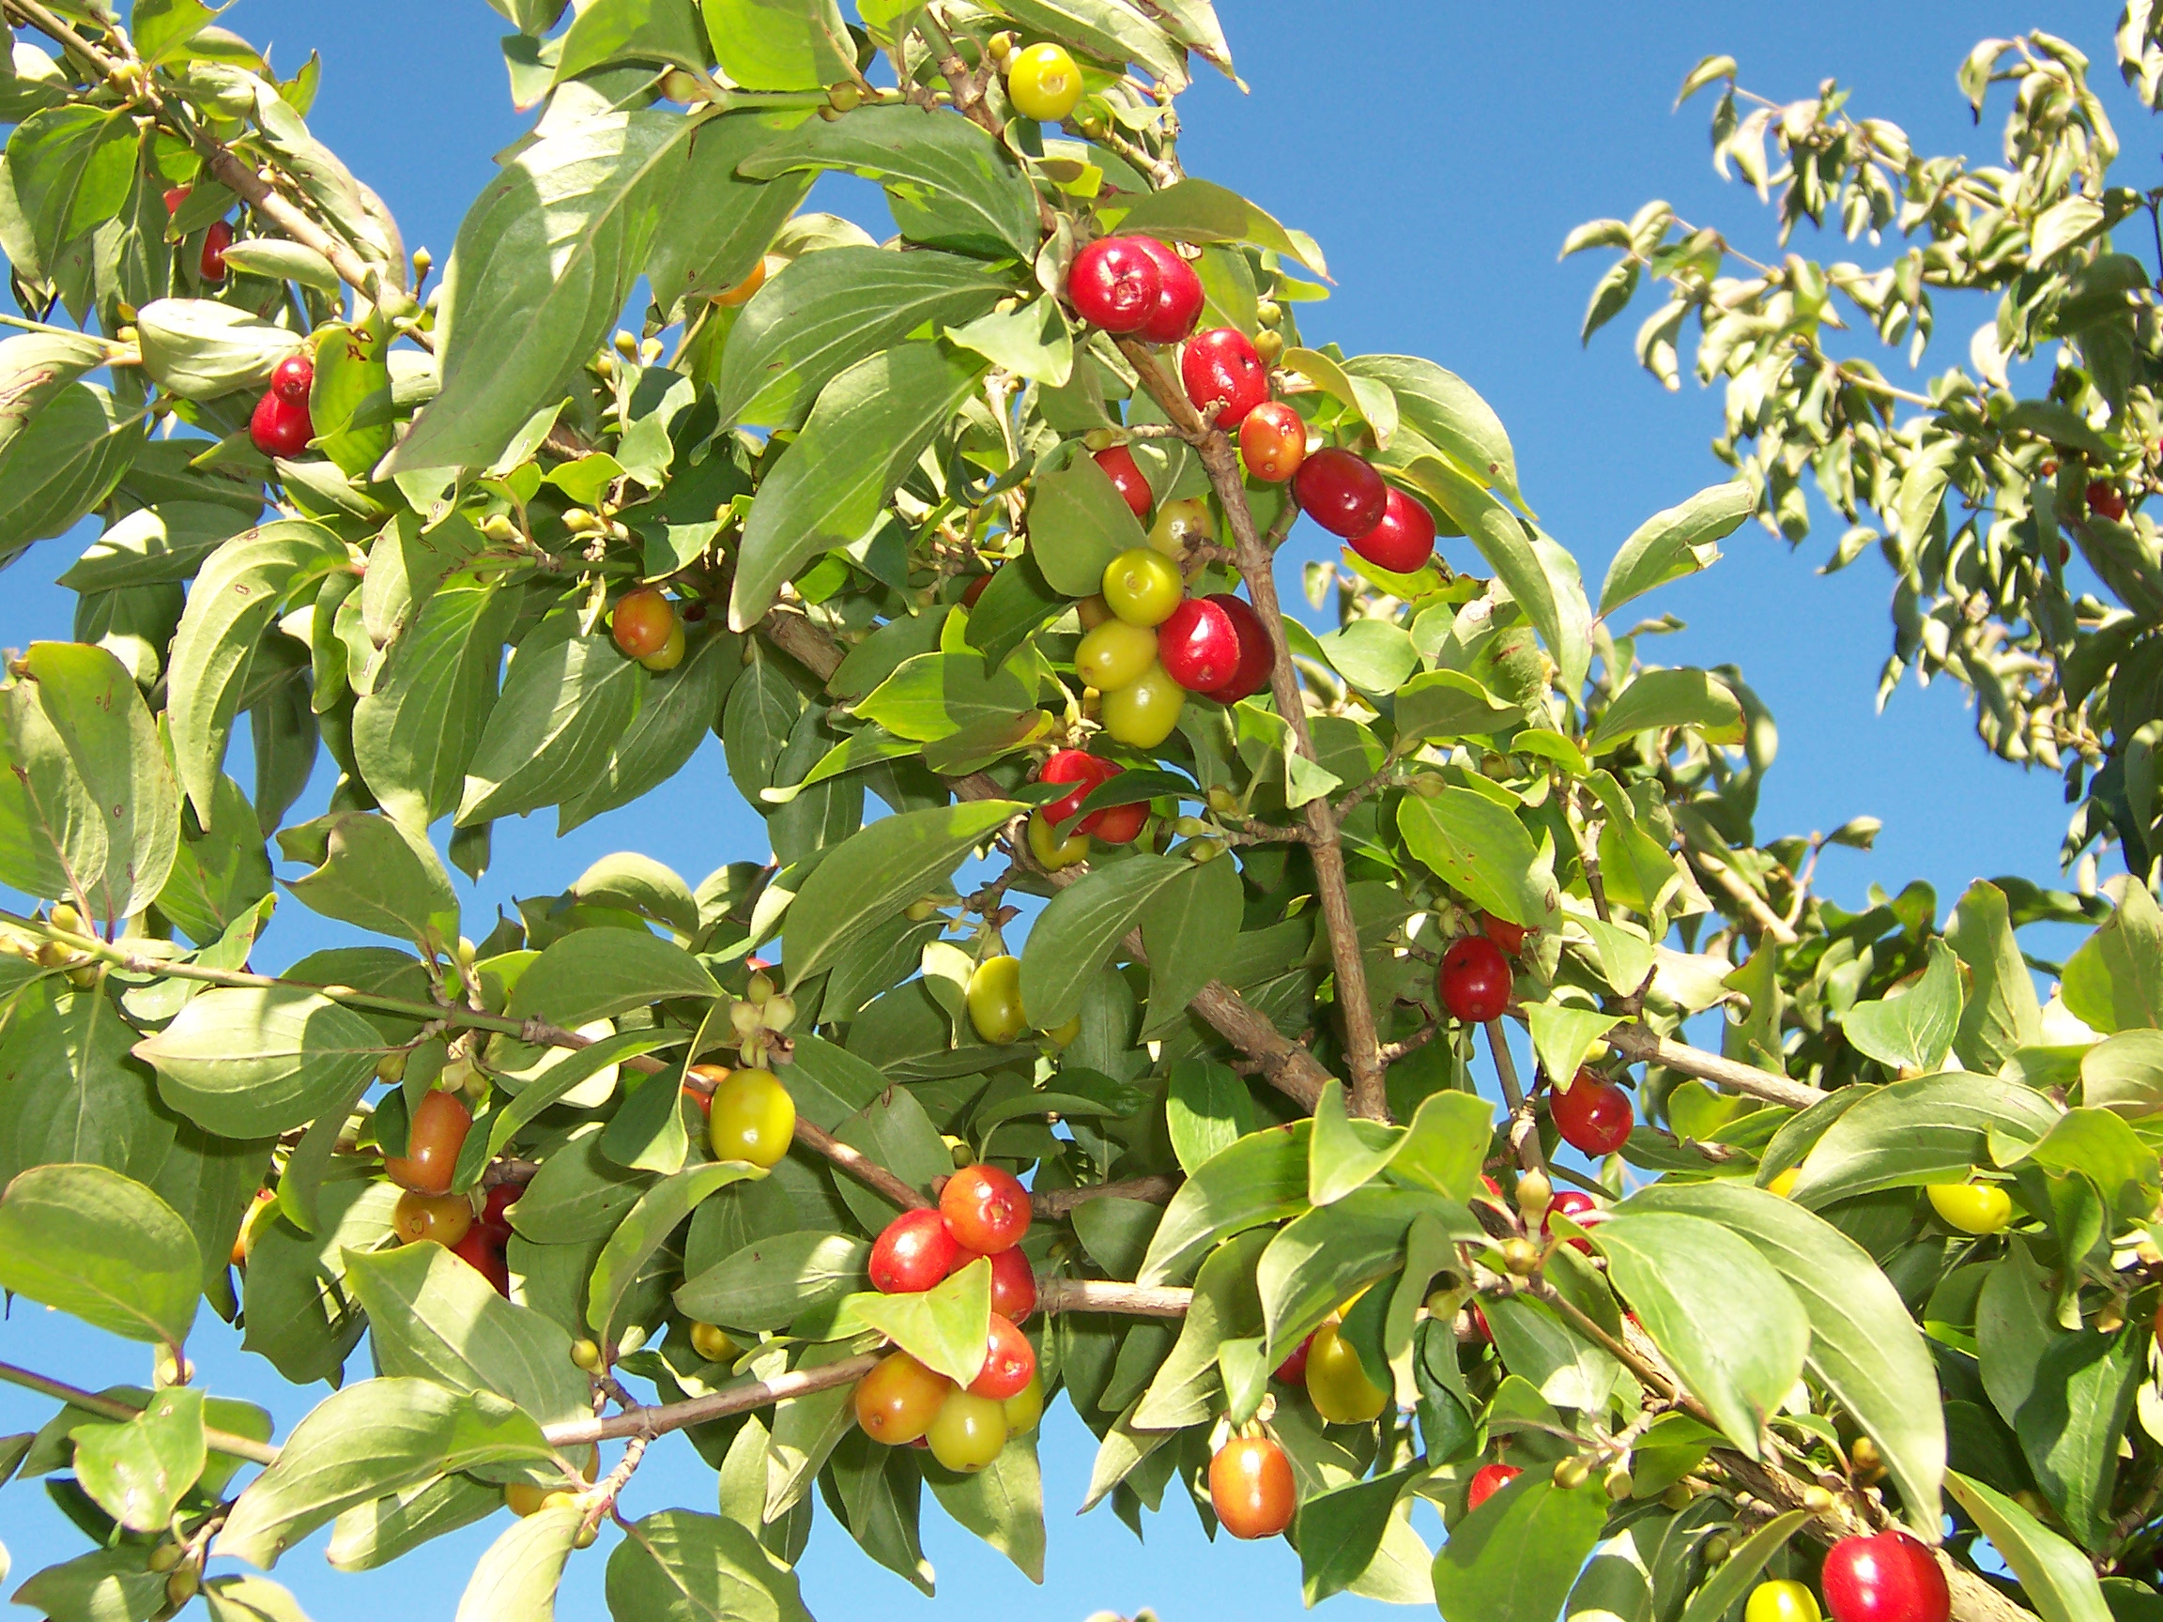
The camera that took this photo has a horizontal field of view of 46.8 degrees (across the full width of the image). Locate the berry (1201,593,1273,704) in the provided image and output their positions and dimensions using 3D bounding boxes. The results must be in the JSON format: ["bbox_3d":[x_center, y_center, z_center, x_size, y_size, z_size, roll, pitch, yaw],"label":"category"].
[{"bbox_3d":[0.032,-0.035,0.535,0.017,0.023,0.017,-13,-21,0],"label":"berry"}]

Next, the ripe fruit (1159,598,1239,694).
[{"bbox_3d":[0.022,-0.032,0.475,0.016,0.019,0.016,-8,-41,0],"label":"ripe fruit"}]

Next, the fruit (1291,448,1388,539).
[{"bbox_3d":[0.049,-0.060,0.475,0.019,0.015,0.015,39,0,15],"label":"fruit"}]

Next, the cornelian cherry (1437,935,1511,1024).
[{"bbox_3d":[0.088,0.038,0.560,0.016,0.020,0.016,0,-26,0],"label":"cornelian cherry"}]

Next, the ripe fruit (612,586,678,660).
[{"bbox_3d":[-0.080,-0.034,0.455,0.011,0.014,0.011,-6,-24,-2],"label":"ripe fruit"}]

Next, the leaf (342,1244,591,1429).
[{"bbox_3d":[-0.103,0.092,0.420,0.056,0.014,0.032,39,-69,-6],"label":"leaf"}]

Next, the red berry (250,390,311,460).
[{"bbox_3d":[-0.157,-0.077,0.490,0.013,0.015,0.013,6,-18,2],"label":"red berry"}]

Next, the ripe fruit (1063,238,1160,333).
[{"bbox_3d":[0.006,-0.098,0.467,0.017,0.017,0.019,-3,15,-11],"label":"ripe fruit"}]

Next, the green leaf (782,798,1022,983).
[{"bbox_3d":[-0.037,0.015,0.522,0.034,0.064,0.016,56,-14,-21],"label":"green leaf"}]

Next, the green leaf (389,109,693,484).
[{"bbox_3d":[-0.090,-0.087,0.415,0.036,0.016,0.080,40,-83,-14],"label":"green leaf"}]

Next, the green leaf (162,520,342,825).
[{"bbox_3d":[-0.196,-0.032,0.590,0.034,0.073,0.020,27,-19,-32],"label":"green leaf"}]

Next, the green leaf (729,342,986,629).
[{"bbox_3d":[-0.046,-0.068,0.522,0.036,0.078,0.016,47,-13,-28],"label":"green leaf"}]

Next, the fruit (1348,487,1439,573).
[{"bbox_3d":[0.064,-0.058,0.515,0.016,0.020,0.016,-43,-27,0],"label":"fruit"}]

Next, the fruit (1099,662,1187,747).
[{"bbox_3d":[0.011,-0.018,0.425,0.014,0.015,0.014,11,-21,3],"label":"fruit"}]

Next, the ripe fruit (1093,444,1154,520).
[{"bbox_3d":[0.007,-0.058,0.435,0.012,0.015,0.012,-20,-12,-6],"label":"ripe fruit"}]

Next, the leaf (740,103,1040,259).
[{"bbox_3d":[-0.035,-0.121,0.475,0.058,0.025,0.018,17,-6,0],"label":"leaf"}]

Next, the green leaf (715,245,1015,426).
[{"bbox_3d":[-0.047,-0.102,0.537,0.071,0.018,0.037,-29,-58,-12],"label":"green leaf"}]

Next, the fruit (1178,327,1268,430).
[{"bbox_3d":[0.024,-0.074,0.425,0.014,0.017,0.014,-14,-15,-4],"label":"fruit"}]

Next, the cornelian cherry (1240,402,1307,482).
[{"bbox_3d":[0.032,-0.062,0.420,0.012,0.014,0.012,3,-24,1],"label":"cornelian cherry"}]

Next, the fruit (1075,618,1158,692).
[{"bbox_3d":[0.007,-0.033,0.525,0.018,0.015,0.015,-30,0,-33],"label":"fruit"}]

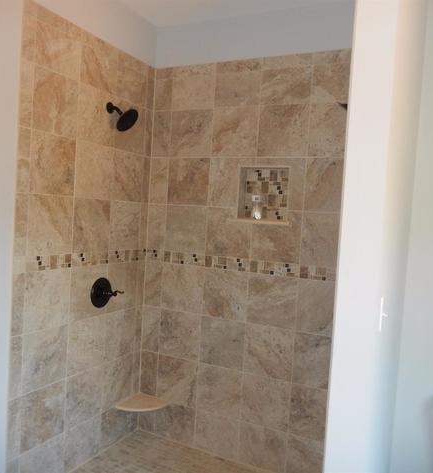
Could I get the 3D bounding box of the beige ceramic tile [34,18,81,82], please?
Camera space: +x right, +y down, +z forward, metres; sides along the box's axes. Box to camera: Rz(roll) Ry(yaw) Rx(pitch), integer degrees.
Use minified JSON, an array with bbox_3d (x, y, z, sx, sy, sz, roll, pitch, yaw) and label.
[{"bbox_3d":[-0.798,-0.924,2.305,0.011,0.202,0.296,5,3,27],"label":"beige ceramic tile"}]

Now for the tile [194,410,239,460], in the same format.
[{"bbox_3d":[0.004,1.242,2.864,0.302,0.240,0.010,5,3,26],"label":"tile"}]

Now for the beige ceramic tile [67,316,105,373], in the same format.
[{"bbox_3d":[-0.749,0.628,2.639,0.010,0.302,0.302,5,3,26],"label":"beige ceramic tile"}]

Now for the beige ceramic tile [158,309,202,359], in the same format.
[{"bbox_3d":[-0.234,0.642,2.975,0.302,0.302,0.010,5,3,26],"label":"beige ceramic tile"}]

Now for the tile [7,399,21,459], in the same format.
[{"bbox_3d":[-0.990,0.929,2.218,0.011,0.295,0.067,5,3,27],"label":"tile"}]

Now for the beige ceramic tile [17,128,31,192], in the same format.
[{"bbox_3d":[-0.912,-0.361,2.155,0.010,0.302,0.084,5,3,27],"label":"beige ceramic tile"}]

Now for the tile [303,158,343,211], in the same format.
[{"bbox_3d":[0.648,-0.290,2.553,0.303,0.306,0.012,4,2,26],"label":"tile"}]

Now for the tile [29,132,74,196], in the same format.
[{"bbox_3d":[-0.831,-0.364,2.328,0.011,0.306,0.296,5,3,27],"label":"tile"}]

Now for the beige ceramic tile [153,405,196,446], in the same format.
[{"bbox_3d":[-0.270,1.218,3.004,0.306,0.257,0.011,5,3,27],"label":"beige ceramic tile"}]

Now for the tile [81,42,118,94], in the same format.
[{"bbox_3d":[-0.661,-0.930,2.564,0.013,0.209,0.310,5,3,26],"label":"tile"}]

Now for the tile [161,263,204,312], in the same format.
[{"bbox_3d":[-0.219,0.337,2.967,0.306,0.301,0.011,5,3,27],"label":"tile"}]

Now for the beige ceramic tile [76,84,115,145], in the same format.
[{"bbox_3d":[-0.677,-0.677,2.591,0.012,0.304,0.303,4,2,26],"label":"beige ceramic tile"}]

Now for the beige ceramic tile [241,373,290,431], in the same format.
[{"bbox_3d":[0.295,0.990,2.717,0.302,0.302,0.010,5,3,27],"label":"beige ceramic tile"}]

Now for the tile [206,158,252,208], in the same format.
[{"bbox_3d":[0.098,-0.330,2.804,0.302,0.302,0.010,5,3,26],"label":"tile"}]

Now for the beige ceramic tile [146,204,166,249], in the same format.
[{"bbox_3d":[-0.399,-0.059,3.060,0.138,0.305,0.013,5,3,26],"label":"beige ceramic tile"}]

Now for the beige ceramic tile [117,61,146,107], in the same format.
[{"bbox_3d":[-0.526,-0.934,2.836,0.013,0.209,0.293,5,3,26],"label":"beige ceramic tile"}]

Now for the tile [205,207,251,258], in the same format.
[{"bbox_3d":[0.077,-0.021,2.824,0.303,0.305,0.013,5,3,26],"label":"tile"}]

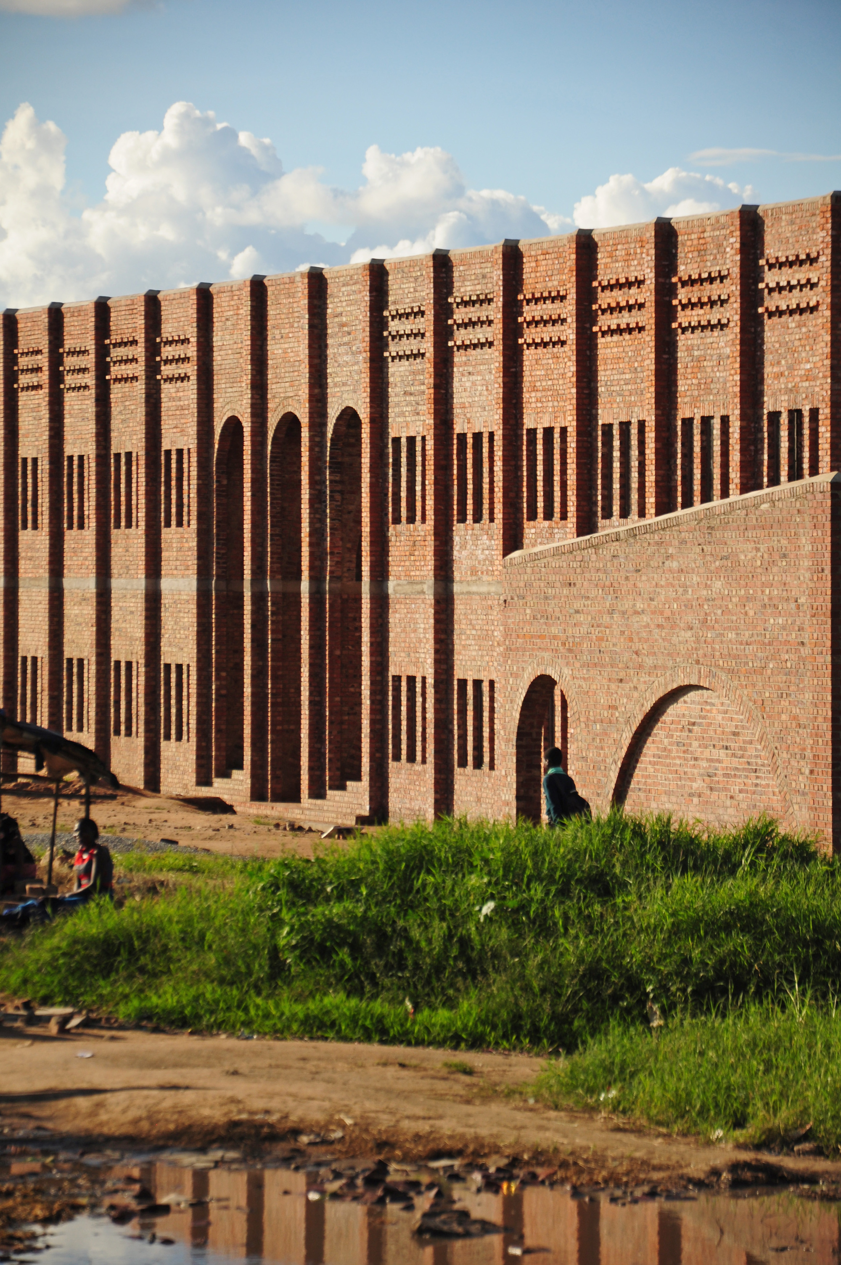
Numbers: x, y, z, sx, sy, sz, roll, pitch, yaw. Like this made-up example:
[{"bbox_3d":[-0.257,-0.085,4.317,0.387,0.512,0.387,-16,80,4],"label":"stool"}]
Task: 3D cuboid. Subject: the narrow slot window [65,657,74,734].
[{"bbox_3d":[-7.046,1.263,111.893,0.150,1.503,0.430,0,1,-21],"label":"narrow slot window"}]

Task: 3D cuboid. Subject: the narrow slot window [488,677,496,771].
[{"bbox_3d":[1.250,1.494,88.241,0.150,1.463,0.430,0,1,-21],"label":"narrow slot window"}]

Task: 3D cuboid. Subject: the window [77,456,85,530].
[{"bbox_3d":[-6.774,-2.826,111.142,0.150,1.508,0.430,0,1,-21],"label":"window"}]

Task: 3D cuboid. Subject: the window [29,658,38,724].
[{"bbox_3d":[-7.661,1.220,110.936,0.200,1.440,0.445,0,1,-21],"label":"window"}]

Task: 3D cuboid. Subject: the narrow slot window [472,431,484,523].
[{"bbox_3d":[0.948,-2.380,84.840,0.120,1.395,0.419,0,1,-21],"label":"narrow slot window"}]

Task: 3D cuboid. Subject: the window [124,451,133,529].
[{"bbox_3d":[-4.971,-2.470,95.889,0.200,1.315,0.405,0,1,-21],"label":"window"}]

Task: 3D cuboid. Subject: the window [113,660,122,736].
[{"bbox_3d":[-5.208,1.163,96.564,0.200,1.315,0.405,0,1,-21],"label":"window"}]

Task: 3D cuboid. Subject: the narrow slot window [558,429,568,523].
[{"bbox_3d":[2.339,-2.458,85.385,0.200,1.449,0.445,0,1,-21],"label":"narrow slot window"}]

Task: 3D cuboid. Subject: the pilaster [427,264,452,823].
[{"bbox_3d":[0.260,-1.409,86.150,0.222,9.033,0.345,0,1,-21],"label":"pilaster"}]

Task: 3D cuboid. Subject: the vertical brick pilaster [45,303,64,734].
[{"bbox_3d":[-7.507,-1.881,112.460,0.270,9.658,0.370,0,1,-21],"label":"vertical brick pilaster"}]

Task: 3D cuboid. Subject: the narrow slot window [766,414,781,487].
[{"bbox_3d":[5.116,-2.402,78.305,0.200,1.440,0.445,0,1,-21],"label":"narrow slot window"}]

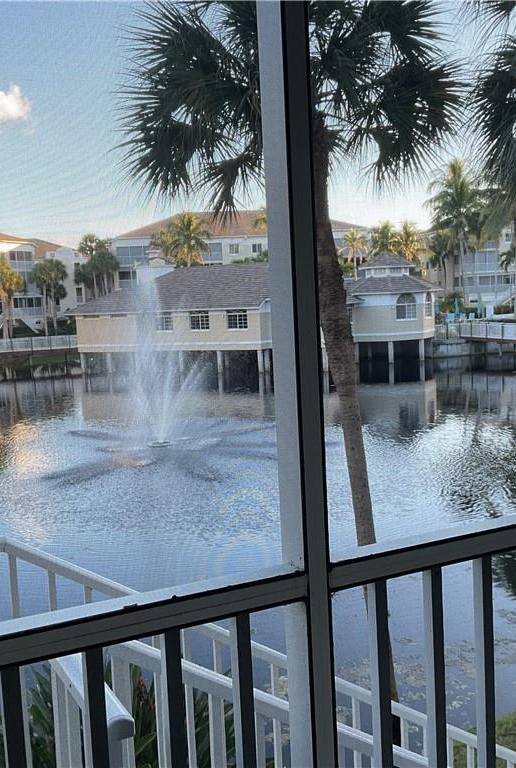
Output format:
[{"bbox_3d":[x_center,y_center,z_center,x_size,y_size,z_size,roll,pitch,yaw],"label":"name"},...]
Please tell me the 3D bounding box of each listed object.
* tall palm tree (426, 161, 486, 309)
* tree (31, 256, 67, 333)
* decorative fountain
[{"bbox_3d":[22.229,-16.150,95.923,6.800,17.745,6.800,-1,6,13],"label":"tall palm tree"},{"bbox_3d":[-21.569,-8.894,89.467,3.900,8.312,3.900,-4,6,-13],"label":"tree"},{"bbox_3d":[-3.437,-0.811,28.964,8.000,5.600,8.000,-3,6,-7],"label":"decorative fountain"}]

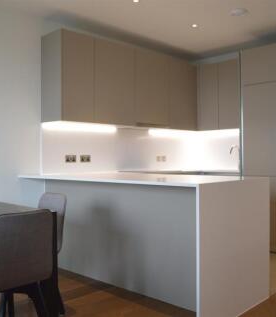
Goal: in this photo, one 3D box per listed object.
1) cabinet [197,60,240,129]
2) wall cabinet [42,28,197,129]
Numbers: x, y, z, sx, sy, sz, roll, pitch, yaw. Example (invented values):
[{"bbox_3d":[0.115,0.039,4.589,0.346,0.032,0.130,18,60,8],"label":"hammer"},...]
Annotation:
[{"bbox_3d":[1.271,-0.845,4.935,0.910,0.914,0.320,-1,0,44],"label":"cabinet"},{"bbox_3d":[-0.068,-0.830,4.466,0.377,0.909,2.350,-1,0,44],"label":"wall cabinet"}]

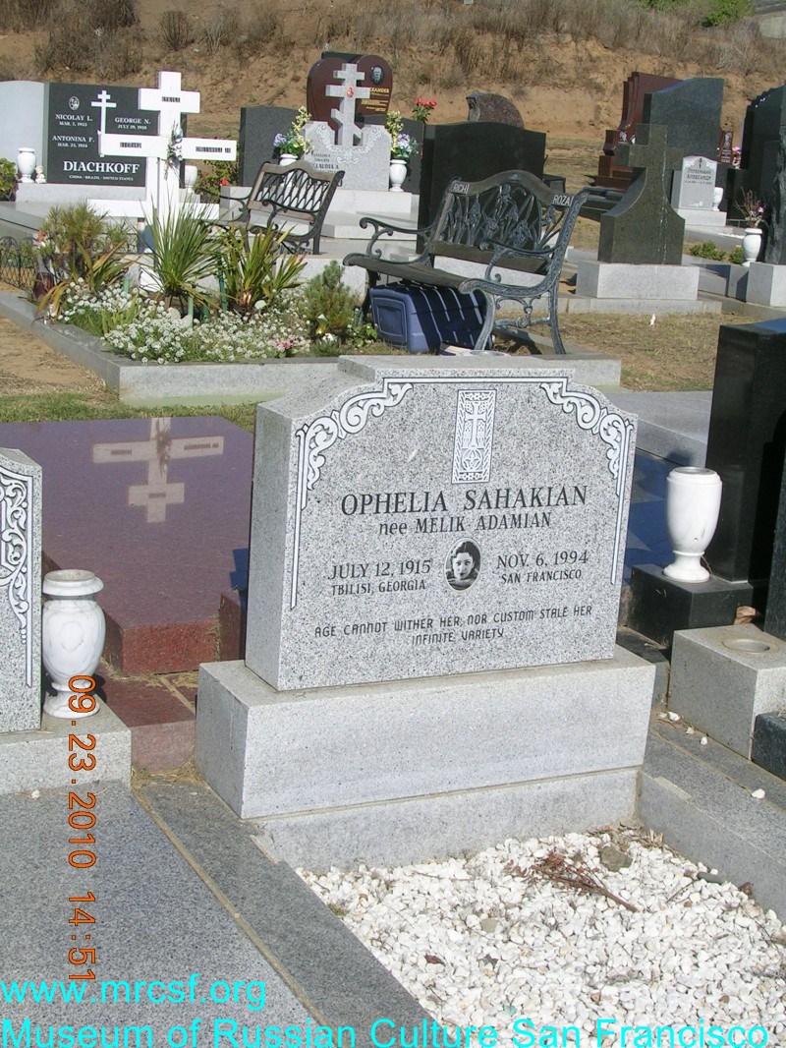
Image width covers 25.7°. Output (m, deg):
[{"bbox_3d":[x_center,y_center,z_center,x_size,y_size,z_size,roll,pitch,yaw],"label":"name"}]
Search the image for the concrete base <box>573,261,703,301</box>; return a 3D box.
[{"bbox_3d":[1.856,-1.838,13.048,0.905,0.250,0.290,-3,15,-26],"label":"concrete base"}]

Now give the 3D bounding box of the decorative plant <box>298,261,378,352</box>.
[{"bbox_3d":[-0.283,-1.077,8.500,0.390,0.460,0.370,4,13,-1],"label":"decorative plant"}]

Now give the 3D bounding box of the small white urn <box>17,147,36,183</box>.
[{"bbox_3d":[-3.080,-3.010,14.500,0.153,0.287,0.153,-3,15,-27],"label":"small white urn"}]

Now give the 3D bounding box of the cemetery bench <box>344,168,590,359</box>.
[{"bbox_3d":[0.347,-1.385,8.925,0.680,0.880,1.280,-3,15,-27],"label":"cemetery bench"}]

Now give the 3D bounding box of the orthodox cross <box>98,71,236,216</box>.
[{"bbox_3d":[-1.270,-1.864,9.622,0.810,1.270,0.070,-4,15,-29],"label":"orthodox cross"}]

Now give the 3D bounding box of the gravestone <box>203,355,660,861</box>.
[{"bbox_3d":[0.093,0.150,3.480,0.914,0.950,0.260,-3,15,-27],"label":"gravestone"}]

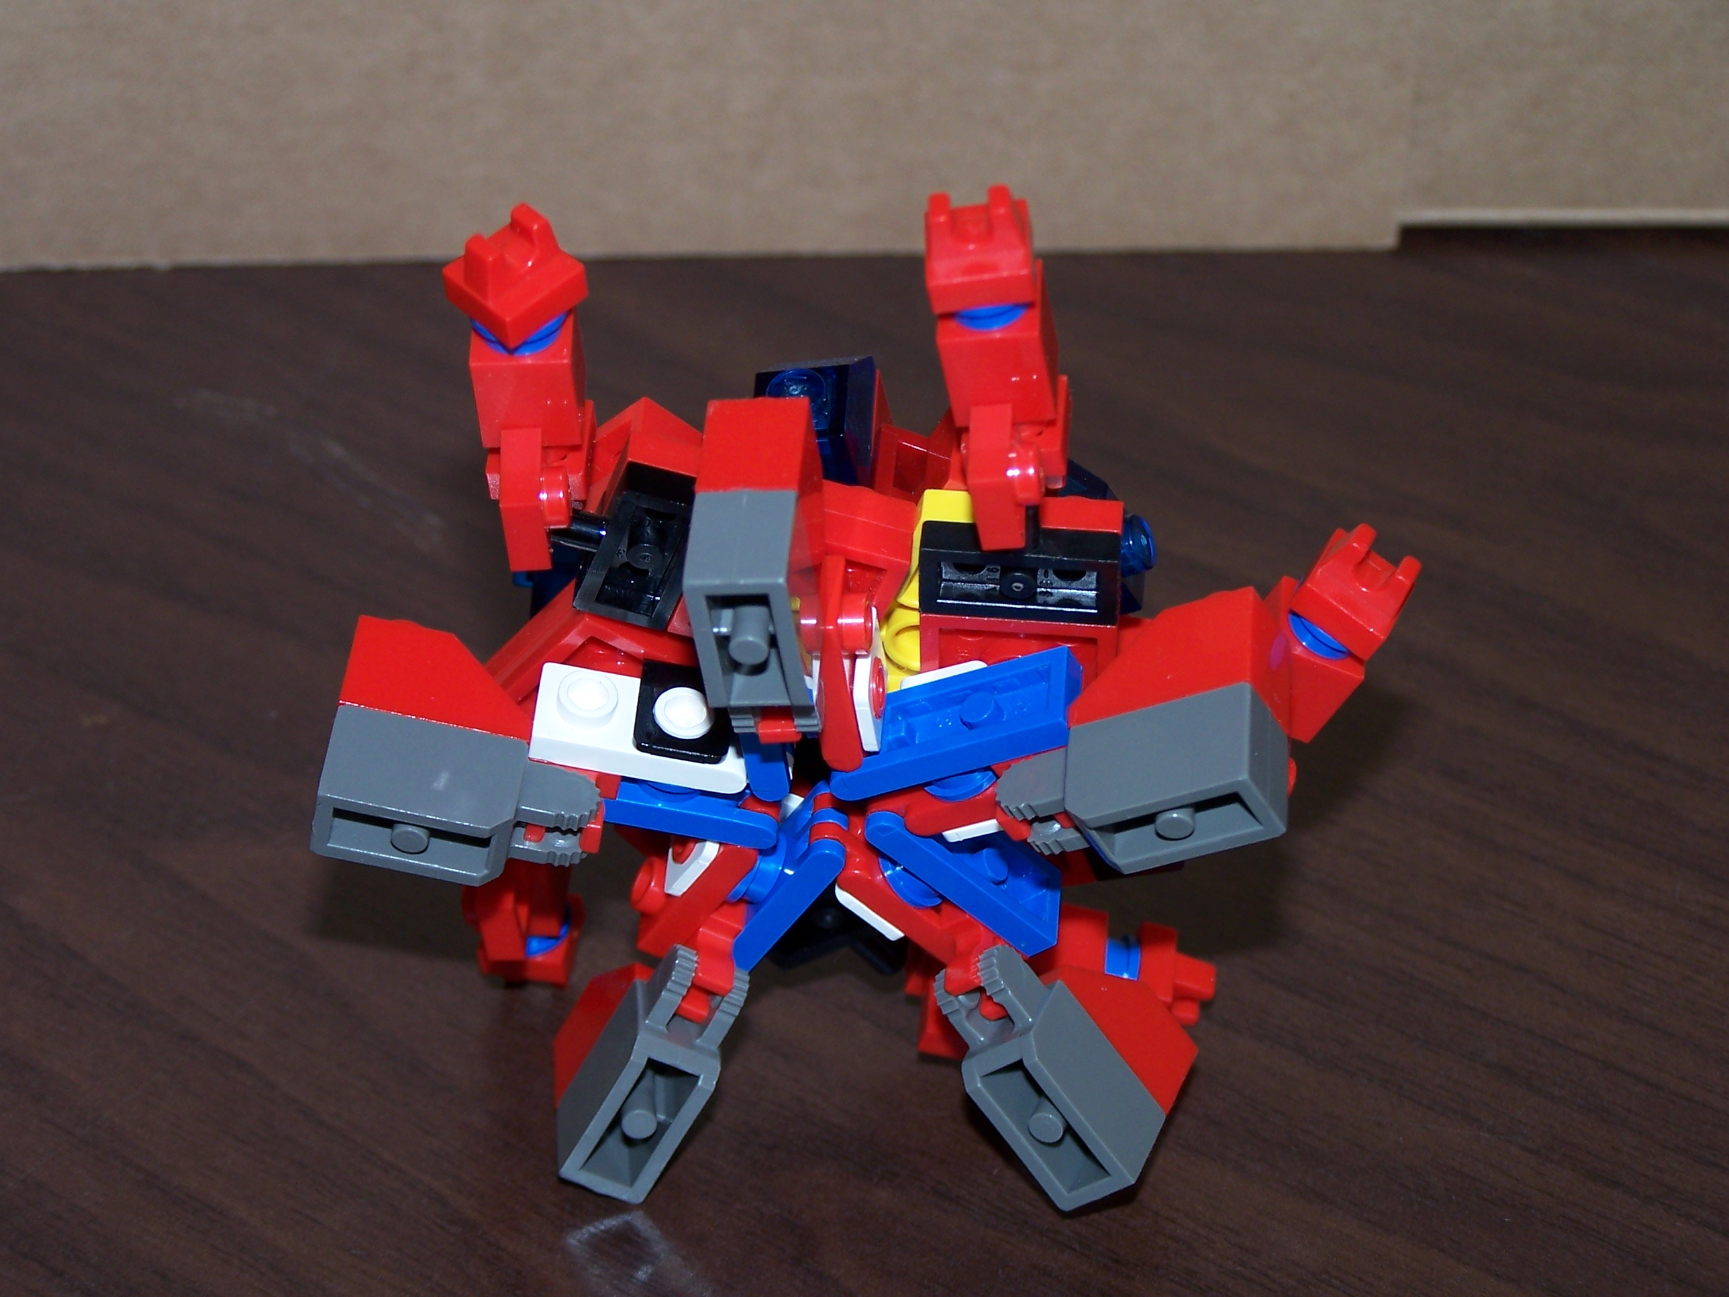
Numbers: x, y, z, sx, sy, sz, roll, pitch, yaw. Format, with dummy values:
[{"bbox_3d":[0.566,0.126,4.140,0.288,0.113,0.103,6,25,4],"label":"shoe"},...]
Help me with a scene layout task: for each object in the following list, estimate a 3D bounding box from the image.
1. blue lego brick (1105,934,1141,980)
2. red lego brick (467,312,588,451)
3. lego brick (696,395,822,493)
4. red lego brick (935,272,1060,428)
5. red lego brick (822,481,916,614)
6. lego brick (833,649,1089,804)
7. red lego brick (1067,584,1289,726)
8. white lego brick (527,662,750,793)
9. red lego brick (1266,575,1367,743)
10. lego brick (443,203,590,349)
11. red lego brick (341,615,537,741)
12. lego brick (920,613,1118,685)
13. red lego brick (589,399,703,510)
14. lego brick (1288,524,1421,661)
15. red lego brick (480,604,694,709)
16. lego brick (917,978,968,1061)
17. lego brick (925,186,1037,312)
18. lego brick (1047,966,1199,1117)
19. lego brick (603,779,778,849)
[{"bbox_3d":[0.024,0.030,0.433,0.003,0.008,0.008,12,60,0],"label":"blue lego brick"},{"bbox_3d":[-0.027,-0.022,0.372,0.008,0.010,0.008,-2,50,2],"label":"red lego brick"},{"bbox_3d":[-0.008,-0.010,0.366,0.008,0.016,0.010,-1,49,8],"label":"lego brick"},{"bbox_3d":[0.010,-0.024,0.360,0.008,0.010,0.008,-4,50,9],"label":"red lego brick"},{"bbox_3d":[-0.002,-0.007,0.384,0.008,0.013,0.006,14,51,-11],"label":"red lego brick"},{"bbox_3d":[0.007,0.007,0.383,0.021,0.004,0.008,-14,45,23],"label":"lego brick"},{"bbox_3d":[0.026,0.003,0.382,0.016,0.008,0.010,-15,49,25],"label":"red lego brick"},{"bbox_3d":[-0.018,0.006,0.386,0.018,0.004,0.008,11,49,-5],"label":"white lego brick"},{"bbox_3d":[0.037,0.001,0.397,0.008,0.010,0.008,21,47,-14],"label":"red lego brick"},{"bbox_3d":[-0.027,-0.030,0.363,0.008,0.008,0.008,-38,57,-25],"label":"lego brick"},{"bbox_3d":[-0.035,0.005,0.392,0.016,0.008,0.010,12,50,-4],"label":"red lego brick"},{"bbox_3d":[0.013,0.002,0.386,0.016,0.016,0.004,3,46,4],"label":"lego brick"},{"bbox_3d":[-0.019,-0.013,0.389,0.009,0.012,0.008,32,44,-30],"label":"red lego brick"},{"bbox_3d":[0.041,-0.006,0.388,0.008,0.008,0.008,35,45,-1],"label":"lego brick"},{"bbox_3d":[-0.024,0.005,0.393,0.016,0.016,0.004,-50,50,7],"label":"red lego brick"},{"bbox_3d":[0.008,0.033,0.423,0.008,0.008,0.008,0,9,0],"label":"lego brick"},{"bbox_3d":[0.008,-0.031,0.351,0.008,0.008,0.008,-7,50,6],"label":"lego brick"},{"bbox_3d":[0.021,0.033,0.413,0.008,0.016,0.010,-28,17,35],"label":"lego brick"},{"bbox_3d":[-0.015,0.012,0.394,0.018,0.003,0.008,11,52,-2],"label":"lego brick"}]

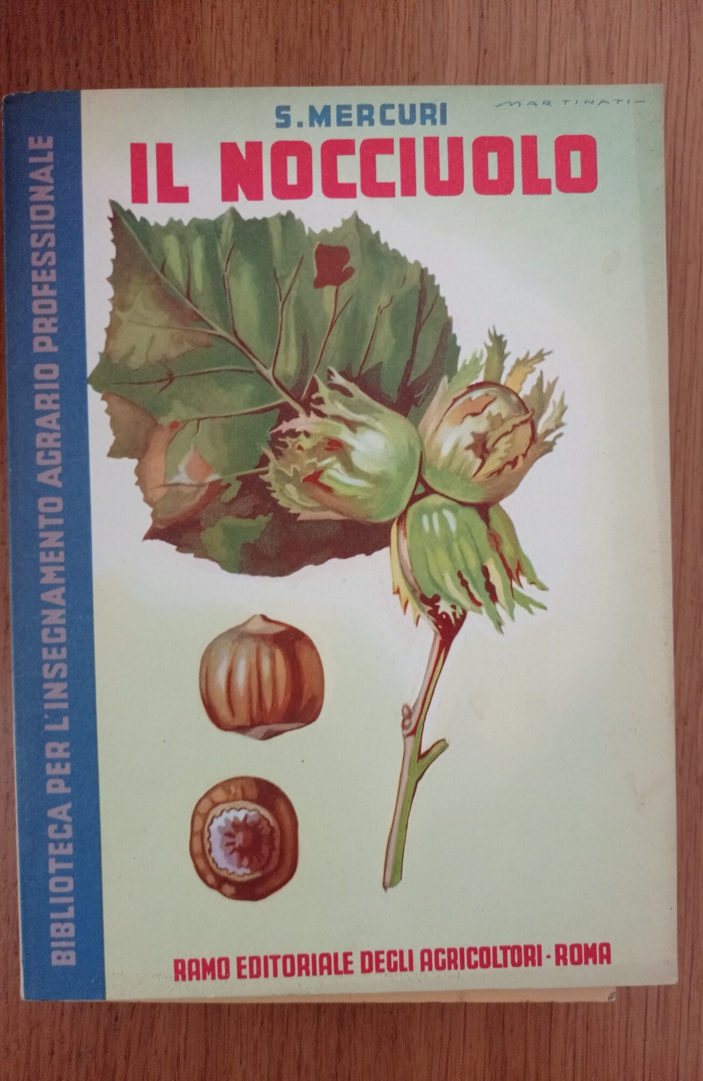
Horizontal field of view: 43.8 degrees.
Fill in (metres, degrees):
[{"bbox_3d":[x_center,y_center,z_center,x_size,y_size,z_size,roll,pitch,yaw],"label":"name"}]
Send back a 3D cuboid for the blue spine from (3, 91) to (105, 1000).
[{"bbox_3d":[-0.074,0.002,0.221,0.021,0.008,0.225,-1,91,-1],"label":"blue spine"}]

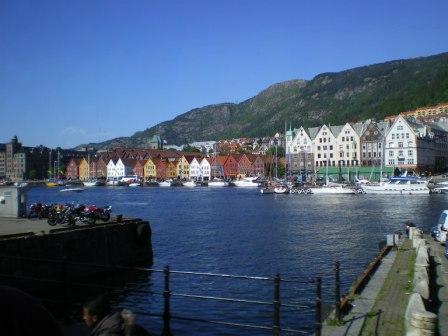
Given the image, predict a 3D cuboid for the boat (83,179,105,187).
[{"bbox_3d":[-73.285,8.069,275.000,12.510,4.380,3.600,-1,-1,31],"label":"boat"}]

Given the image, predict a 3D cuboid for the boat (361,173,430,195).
[{"bbox_3d":[54.886,4.886,158.000,20.530,6.730,5.400,-1,-1,31],"label":"boat"}]

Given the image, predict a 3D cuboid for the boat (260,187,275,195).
[{"bbox_3d":[15.000,7.100,162.000,6.000,2.800,2.600,-1,-1,31],"label":"boat"}]

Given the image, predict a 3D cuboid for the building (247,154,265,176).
[{"bbox_3d":[17.300,-0.300,264.000,7.500,12.500,9.000,-1,-1,31],"label":"building"}]

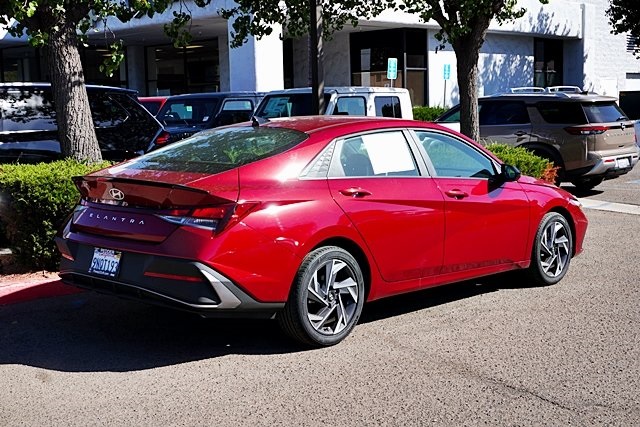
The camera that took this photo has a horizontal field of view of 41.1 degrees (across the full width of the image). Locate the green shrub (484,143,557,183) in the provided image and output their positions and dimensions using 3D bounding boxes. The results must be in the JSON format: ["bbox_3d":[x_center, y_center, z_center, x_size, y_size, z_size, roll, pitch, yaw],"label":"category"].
[{"bbox_3d":[3.033,-0.597,13.246,1.000,0.950,1.300,4,8,44],"label":"green shrub"}]

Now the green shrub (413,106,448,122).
[{"bbox_3d":[2.832,-2.248,22.047,0.900,1.000,1.400,4,8,44],"label":"green shrub"}]

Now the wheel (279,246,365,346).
[{"bbox_3d":[0.018,0.510,5.349,0.225,0.635,0.635,4,8,44],"label":"wheel"}]

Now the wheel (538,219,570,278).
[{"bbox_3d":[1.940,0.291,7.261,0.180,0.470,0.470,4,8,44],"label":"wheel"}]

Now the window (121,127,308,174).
[{"bbox_3d":[-0.753,-0.420,5.622,1.170,0.120,0.930,4,24,44],"label":"window"}]

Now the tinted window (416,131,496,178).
[{"bbox_3d":[1.037,-0.443,6.440,0.910,0.405,0.070,-7,-17,-45],"label":"tinted window"}]

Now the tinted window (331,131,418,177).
[{"bbox_3d":[0.361,-0.397,5.752,0.880,0.356,0.070,-7,-21,-45],"label":"tinted window"}]

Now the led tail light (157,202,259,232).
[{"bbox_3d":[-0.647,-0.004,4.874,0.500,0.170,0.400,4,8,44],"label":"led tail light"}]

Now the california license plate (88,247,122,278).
[{"bbox_3d":[-1.290,0.294,5.127,0.310,0.160,0.020,4,-11,44],"label":"california license plate"}]

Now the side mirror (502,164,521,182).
[{"bbox_3d":[1.435,-0.309,6.492,0.210,0.150,0.130,4,8,44],"label":"side mirror"}]

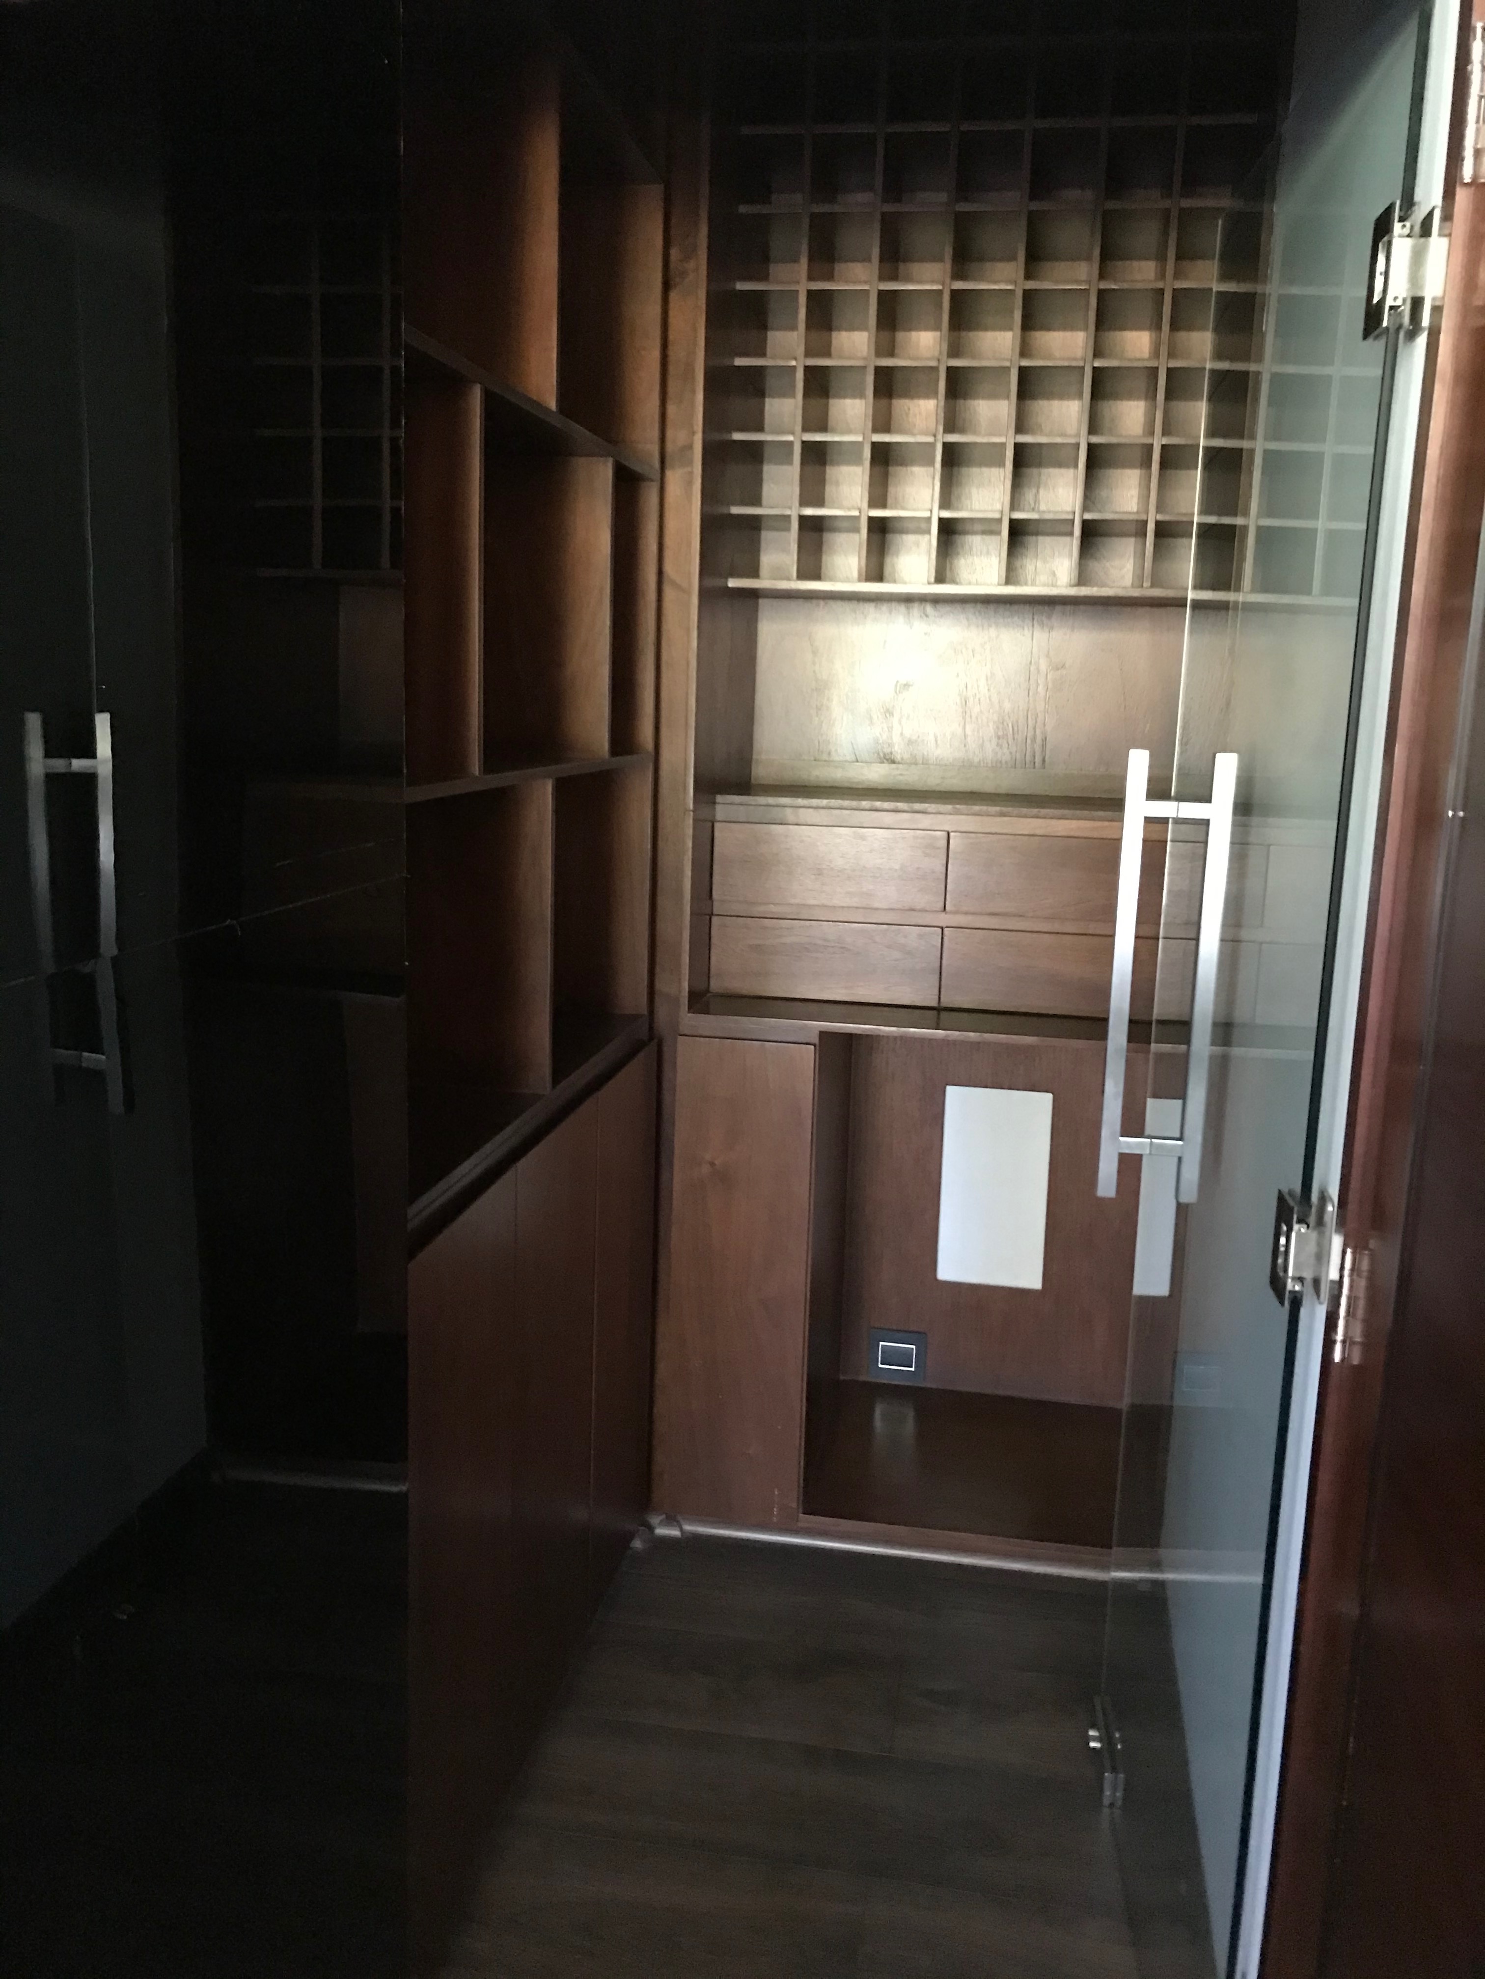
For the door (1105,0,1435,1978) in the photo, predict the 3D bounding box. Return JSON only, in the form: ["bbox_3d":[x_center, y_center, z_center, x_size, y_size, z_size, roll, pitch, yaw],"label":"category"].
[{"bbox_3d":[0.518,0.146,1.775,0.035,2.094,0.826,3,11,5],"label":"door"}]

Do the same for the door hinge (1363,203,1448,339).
[{"bbox_3d":[0.519,-0.564,1.255,0.050,0.090,0.058,3,11,5],"label":"door hinge"}]

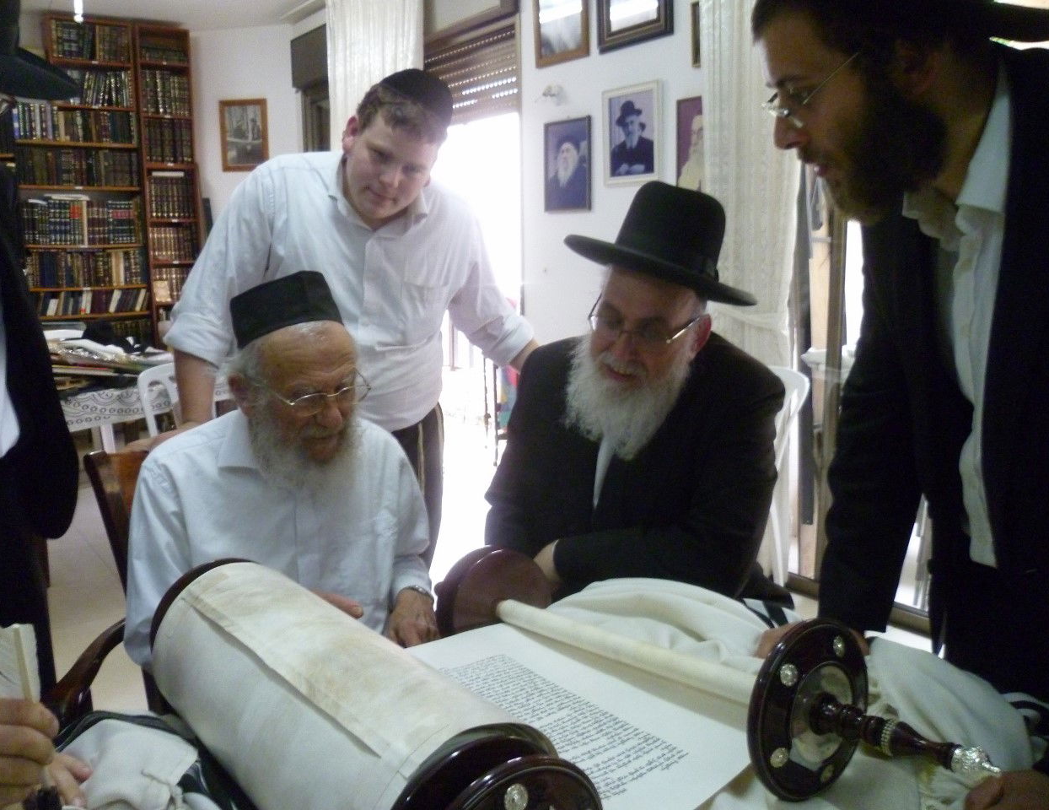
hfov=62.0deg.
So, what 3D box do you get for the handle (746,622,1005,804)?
[{"bbox_3d":[0.315,0.287,0.754,0.176,0.176,0.200,-8,4,-36],"label":"handle"}]

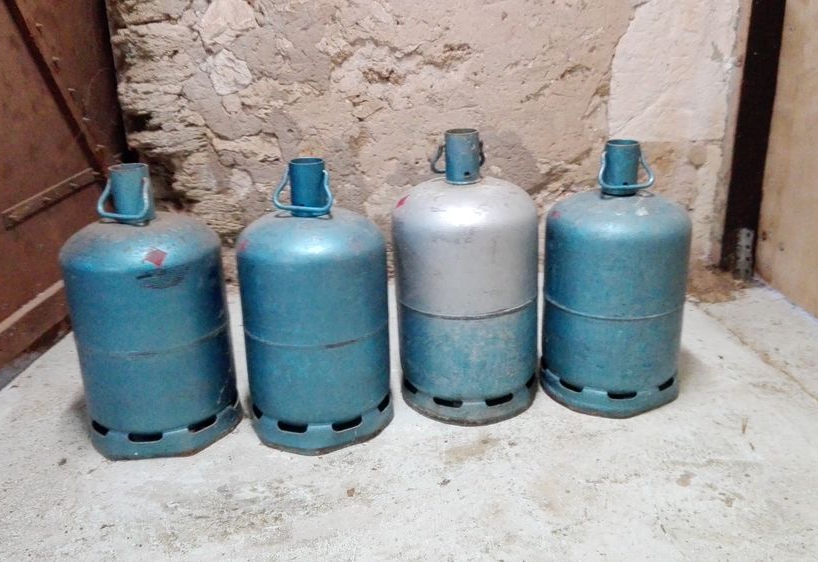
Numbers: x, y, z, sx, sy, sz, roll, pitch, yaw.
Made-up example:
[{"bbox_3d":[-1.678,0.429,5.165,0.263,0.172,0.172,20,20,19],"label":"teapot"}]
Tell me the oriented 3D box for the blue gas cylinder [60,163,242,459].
[{"bbox_3d":[-0.544,0.047,1.508,0.316,0.575,0.316,-2,19,0],"label":"blue gas cylinder"}]

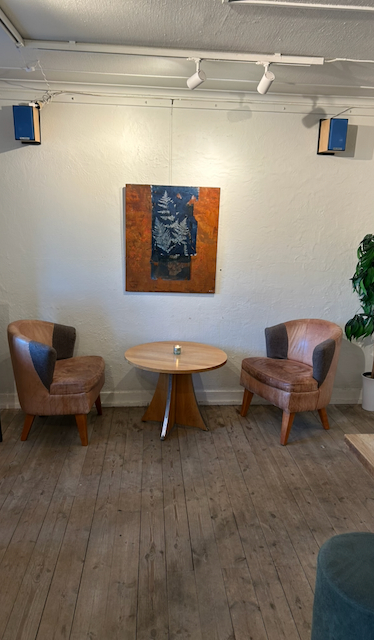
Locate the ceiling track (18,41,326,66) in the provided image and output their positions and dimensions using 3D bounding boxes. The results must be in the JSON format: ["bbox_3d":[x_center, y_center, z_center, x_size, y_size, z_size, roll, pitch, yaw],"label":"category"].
[{"bbox_3d":[-0.050,-1.478,2.668,1.656,0.037,0.036,1,12,-4],"label":"ceiling track"}]

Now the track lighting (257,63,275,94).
[{"bbox_3d":[0.456,-1.385,2.745,0.076,0.162,0.117,-3,13,-22],"label":"track lighting"}]

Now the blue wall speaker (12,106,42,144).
[{"bbox_3d":[-1.123,-1.376,3.387,0.137,0.223,0.167,1,15,-1],"label":"blue wall speaker"}]

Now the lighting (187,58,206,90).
[{"bbox_3d":[0.055,-1.389,2.707,0.076,0.162,0.117,-7,15,-37],"label":"lighting"}]

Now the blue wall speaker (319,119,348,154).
[{"bbox_3d":[1.077,-1.353,3.551,0.137,0.223,0.167,-1,14,-10],"label":"blue wall speaker"}]

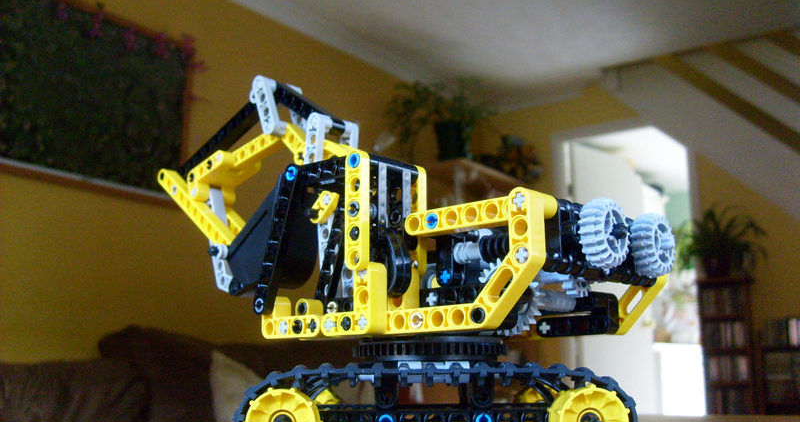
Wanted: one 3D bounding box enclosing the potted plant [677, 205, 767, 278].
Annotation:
[{"bbox_3d":[1.490,0.141,3.750,0.380,0.310,0.340,-9,-15,34],"label":"potted plant"}]

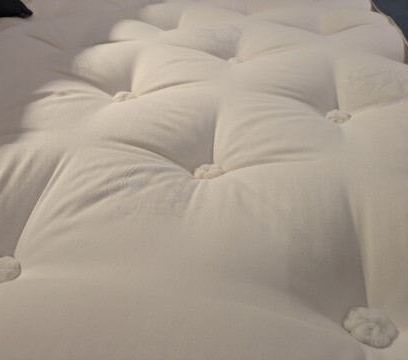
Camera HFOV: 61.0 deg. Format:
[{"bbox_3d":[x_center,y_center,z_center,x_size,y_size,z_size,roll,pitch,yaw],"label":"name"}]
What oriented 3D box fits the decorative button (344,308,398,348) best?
[{"bbox_3d":[0.119,0.105,0.247,0.036,0.012,0.036,7,42,9],"label":"decorative button"}]

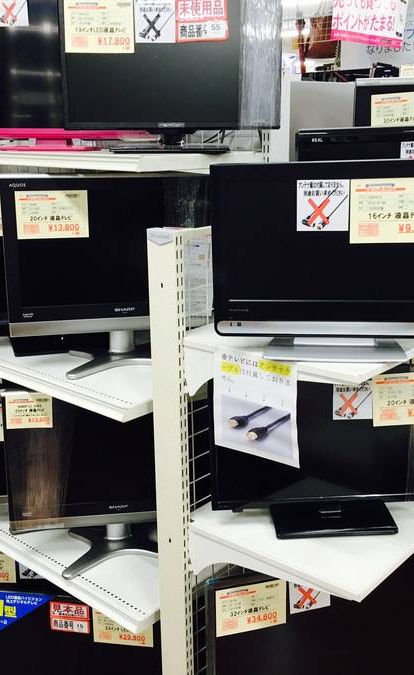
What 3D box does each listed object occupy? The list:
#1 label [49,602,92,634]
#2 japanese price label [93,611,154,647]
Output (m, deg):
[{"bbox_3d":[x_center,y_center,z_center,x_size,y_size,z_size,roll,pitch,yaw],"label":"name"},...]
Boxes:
[{"bbox_3d":[-0.342,0.700,1.885,0.100,0.080,0.008,1,16,7],"label":"label"},{"bbox_3d":[-0.216,0.749,1.950,0.153,0.100,0.005,1,16,7],"label":"japanese price label"}]

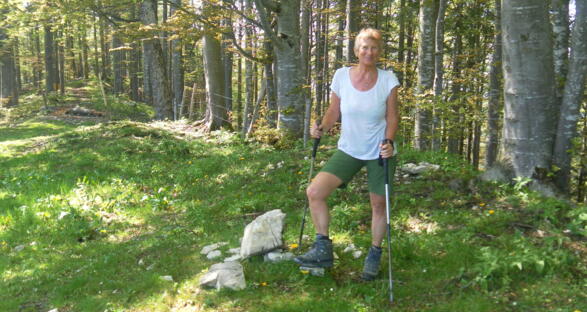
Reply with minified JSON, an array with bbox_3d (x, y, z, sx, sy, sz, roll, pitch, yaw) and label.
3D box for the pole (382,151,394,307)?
[{"bbox_3d":[0.584,0.411,3.665,0.055,0.999,0.060,-2,-8,0],"label":"pole"}]

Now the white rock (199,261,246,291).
[{"bbox_3d":[-0.455,0.772,3.850,0.290,0.115,0.250,0,8,0],"label":"white rock"}]

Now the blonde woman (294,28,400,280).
[{"bbox_3d":[0.355,-0.020,3.870,0.660,1.630,0.500,2,9,9],"label":"blonde woman"}]

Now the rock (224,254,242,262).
[{"bbox_3d":[-0.438,0.748,4.330,0.130,0.045,0.090,0,9,0],"label":"rock"}]

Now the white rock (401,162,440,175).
[{"bbox_3d":[1.450,0.142,6.800,0.430,0.100,0.280,0,8,0],"label":"white rock"}]

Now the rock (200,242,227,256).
[{"bbox_3d":[-0.585,0.685,4.350,0.175,0.060,0.150,0,8,0],"label":"rock"}]

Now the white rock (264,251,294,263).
[{"bbox_3d":[-0.098,0.714,4.220,0.210,0.055,0.130,0,8,0],"label":"white rock"}]

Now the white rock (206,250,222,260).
[{"bbox_3d":[-0.583,0.737,4.380,0.108,0.050,0.085,0,9,0],"label":"white rock"}]

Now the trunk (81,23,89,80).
[{"bbox_3d":[-7.747,-3.863,22.000,0.230,2.100,0.230,0,8,0],"label":"trunk"}]

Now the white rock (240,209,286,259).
[{"bbox_3d":[-0.222,0.575,4.400,0.340,0.350,0.220,-2,10,-12],"label":"white rock"}]

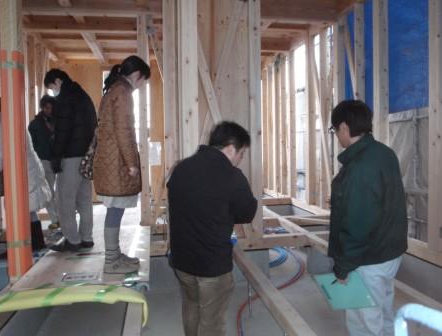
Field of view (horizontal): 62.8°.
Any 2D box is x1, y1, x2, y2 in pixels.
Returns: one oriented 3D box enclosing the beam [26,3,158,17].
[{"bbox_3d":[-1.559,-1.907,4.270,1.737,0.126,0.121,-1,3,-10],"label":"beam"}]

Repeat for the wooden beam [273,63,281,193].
[{"bbox_3d":[1.153,-0.822,7.436,0.111,2.707,0.091,-1,3,-10],"label":"wooden beam"}]

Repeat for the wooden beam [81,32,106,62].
[{"bbox_3d":[-2.045,-2.004,5.950,0.116,0.121,1.889,-1,3,-10],"label":"wooden beam"}]

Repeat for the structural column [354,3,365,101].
[{"bbox_3d":[1.670,-0.644,4.346,0.105,2.632,0.042,-2,3,-10],"label":"structural column"}]

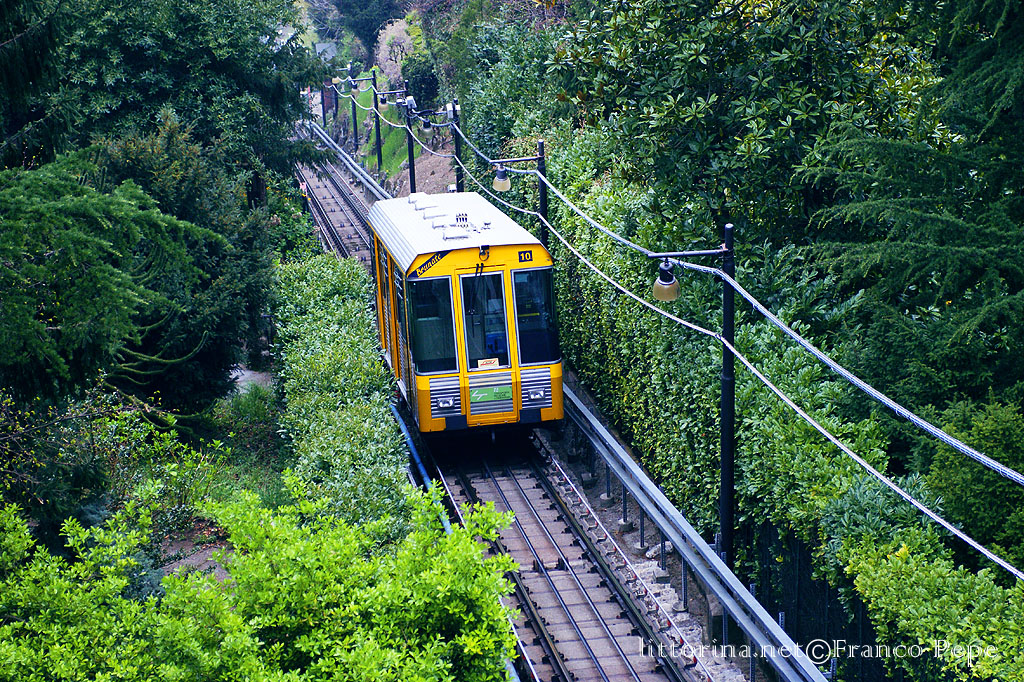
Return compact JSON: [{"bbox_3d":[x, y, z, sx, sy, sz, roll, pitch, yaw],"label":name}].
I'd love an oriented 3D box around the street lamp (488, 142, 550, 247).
[{"bbox_3d":[0.171,-1.423,62.413,0.970,4.500,0.320,-5,31,-4],"label":"street lamp"}]

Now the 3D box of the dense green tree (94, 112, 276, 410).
[{"bbox_3d":[-6.420,-1.563,71.000,3.700,6.500,3.700,-5,31,-4],"label":"dense green tree"}]

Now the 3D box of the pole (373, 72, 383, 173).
[{"bbox_3d":[-4.797,-7.693,128.493,0.140,4.200,0.140,-5,31,-4],"label":"pole"}]

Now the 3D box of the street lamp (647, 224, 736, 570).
[{"bbox_3d":[2.059,0.746,40.868,0.970,4.600,0.310,-5,31,-4],"label":"street lamp"}]

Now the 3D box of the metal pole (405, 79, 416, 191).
[{"bbox_3d":[-2.964,-5.627,105.461,0.140,4.400,0.140,-5,31,-4],"label":"metal pole"}]

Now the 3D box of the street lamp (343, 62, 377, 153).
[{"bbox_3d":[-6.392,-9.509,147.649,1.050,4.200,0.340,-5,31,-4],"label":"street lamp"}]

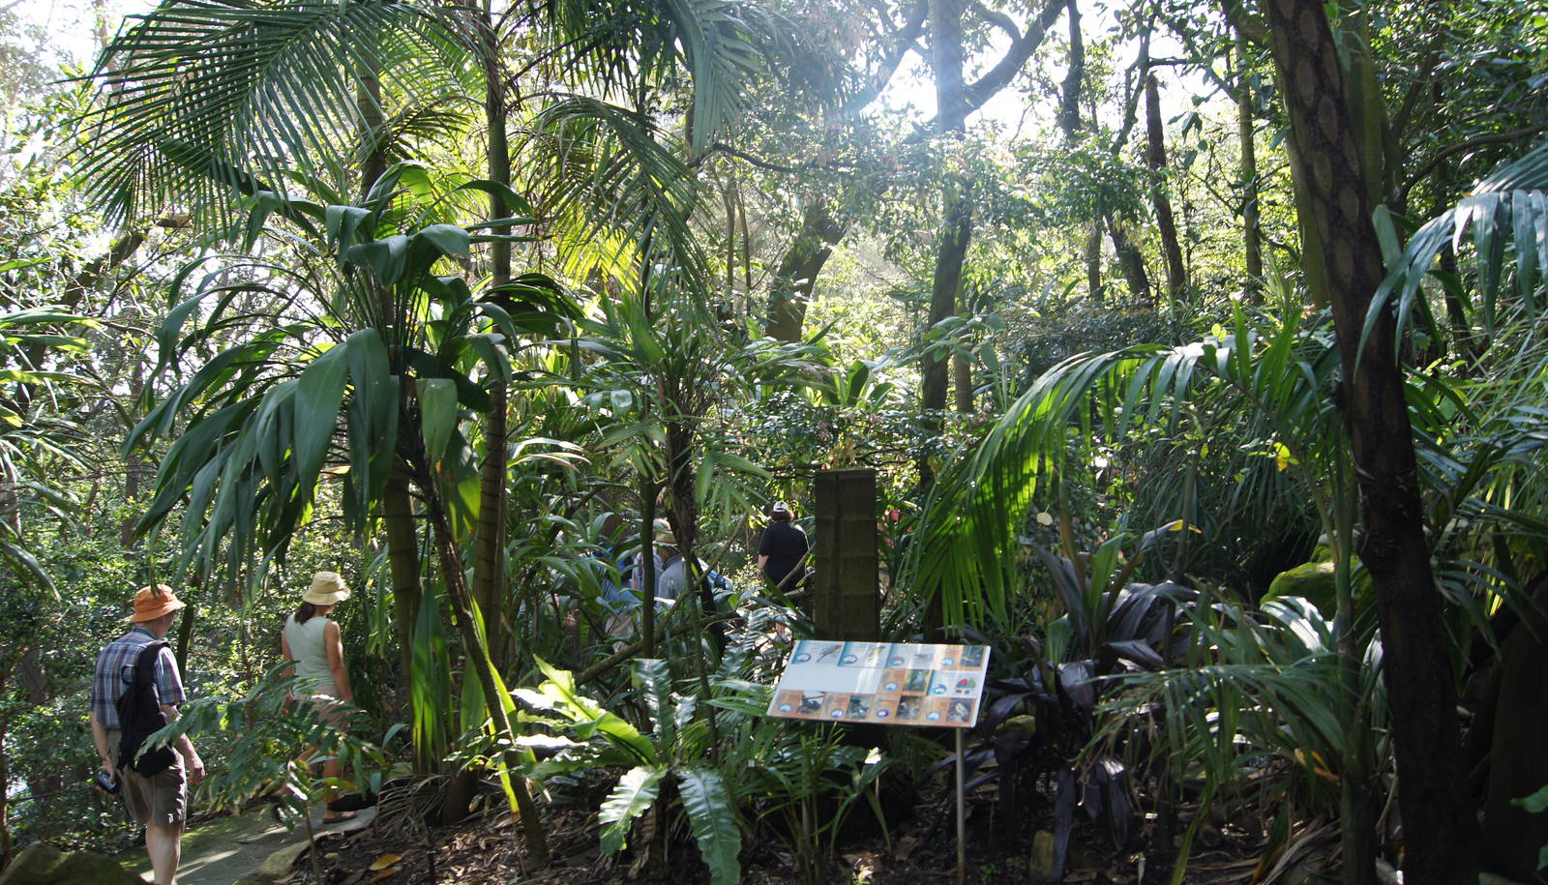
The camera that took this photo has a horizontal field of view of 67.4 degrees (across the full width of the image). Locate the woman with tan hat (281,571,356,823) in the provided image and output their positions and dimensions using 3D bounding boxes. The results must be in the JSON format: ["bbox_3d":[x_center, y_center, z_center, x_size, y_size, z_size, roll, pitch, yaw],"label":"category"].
[{"bbox_3d":[-3.058,1.705,7.795,0.440,1.670,0.440,-2,-6,22],"label":"woman with tan hat"}]

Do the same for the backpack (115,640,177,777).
[{"bbox_3d":[-3.416,1.447,6.314,0.290,0.680,0.210,-1,-6,10],"label":"backpack"}]

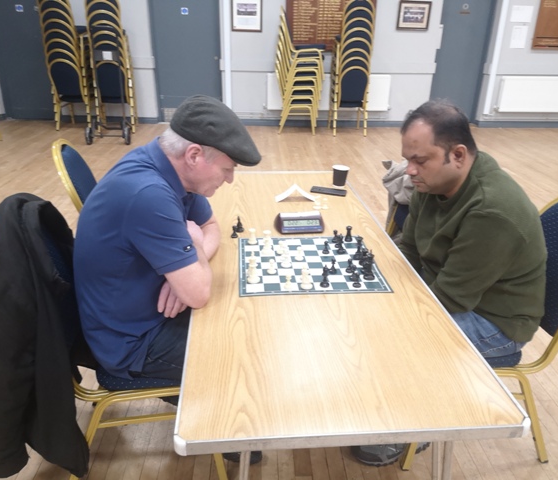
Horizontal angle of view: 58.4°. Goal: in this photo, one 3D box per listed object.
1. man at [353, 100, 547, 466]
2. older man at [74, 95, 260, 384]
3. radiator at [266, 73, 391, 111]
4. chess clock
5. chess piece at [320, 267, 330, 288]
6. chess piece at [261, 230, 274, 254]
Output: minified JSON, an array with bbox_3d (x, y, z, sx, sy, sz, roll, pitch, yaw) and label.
[{"bbox_3d":[0.600,0.166,1.774,0.700,1.280,0.530,-1,23,-5],"label":"man"},{"bbox_3d":[-0.344,0.183,1.667,0.640,1.290,0.500,-1,23,-5],"label":"older man"},{"bbox_3d":[0.768,-2.293,7.750,1.890,0.525,0.100,0,23,-2],"label":"radiator"},{"bbox_3d":[0.089,-0.069,2.080,0.200,0.057,0.105,-2,23,-8],"label":"chess clock"},{"bbox_3d":[0.151,0.118,1.617,0.031,0.071,0.031,-1,23,-5],"label":"chess piece"},{"bbox_3d":[-0.042,0.009,1.850,0.037,0.083,0.037,-1,23,-5],"label":"chess piece"}]

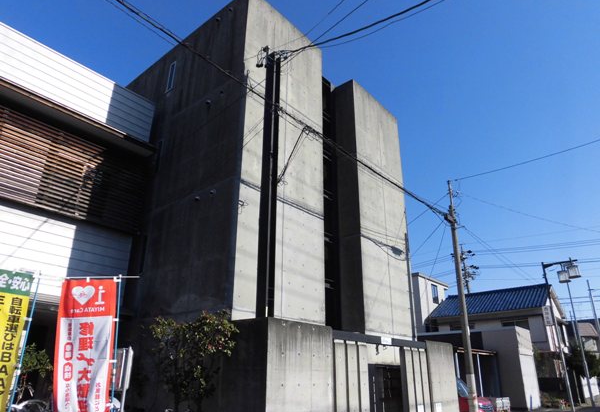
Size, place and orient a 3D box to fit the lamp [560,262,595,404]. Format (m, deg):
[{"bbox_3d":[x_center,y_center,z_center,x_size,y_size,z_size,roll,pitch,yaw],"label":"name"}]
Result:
[{"bbox_3d":[15.925,6.961,23.012,1.200,7.700,0.500,-17,-28,37],"label":"lamp"}]

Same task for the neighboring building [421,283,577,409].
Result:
[{"bbox_3d":[13.064,9.256,29.082,7.800,7.900,14.800,-17,-28,37],"label":"neighboring building"}]

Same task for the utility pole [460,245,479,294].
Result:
[{"bbox_3d":[15.951,10.107,38.511,1.700,13.388,1.700,-17,-28,37],"label":"utility pole"}]

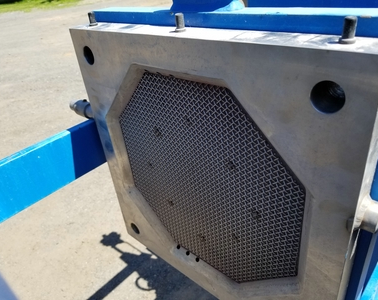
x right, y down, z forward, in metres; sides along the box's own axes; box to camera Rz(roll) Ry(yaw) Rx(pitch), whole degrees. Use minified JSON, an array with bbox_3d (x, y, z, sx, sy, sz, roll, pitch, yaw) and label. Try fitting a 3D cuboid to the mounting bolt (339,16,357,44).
[{"bbox_3d":[0.171,-0.127,0.319,0.017,0.026,0.017,22,41,39],"label":"mounting bolt"}]

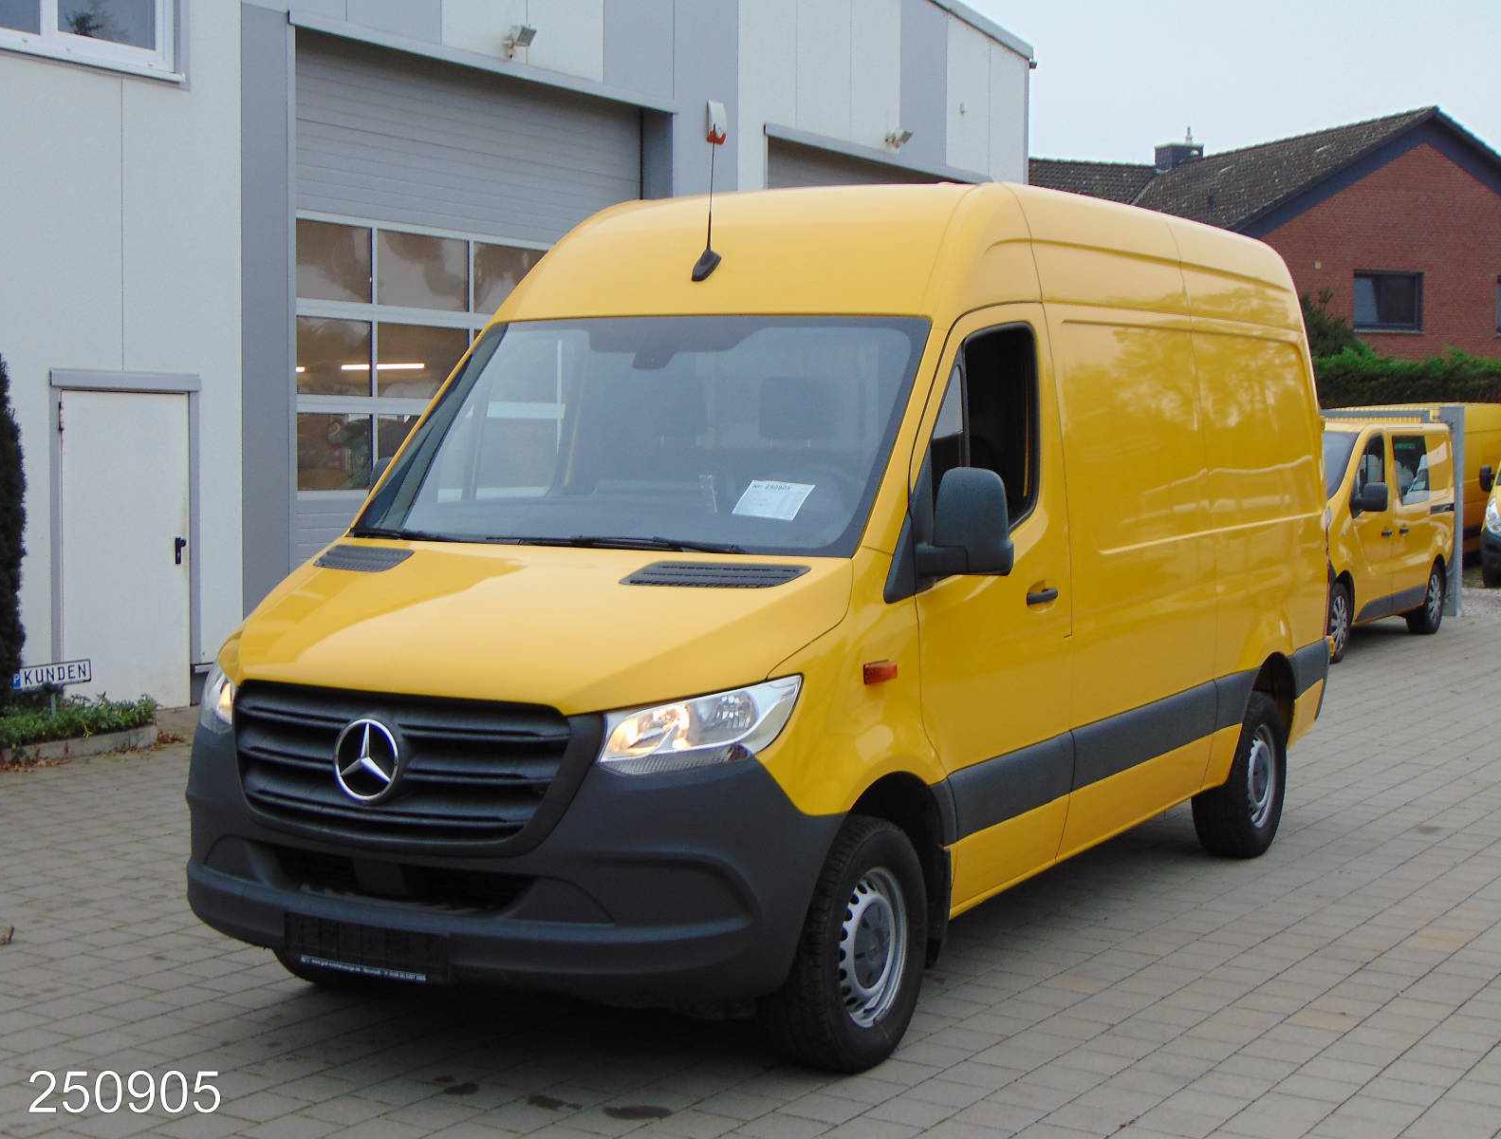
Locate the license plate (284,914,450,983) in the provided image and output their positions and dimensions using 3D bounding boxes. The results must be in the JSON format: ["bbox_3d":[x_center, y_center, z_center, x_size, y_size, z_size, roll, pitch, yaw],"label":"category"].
[{"bbox_3d":[-0.975,0.962,5.574,0.530,0.125,0.025,2,5,29],"label":"license plate"}]

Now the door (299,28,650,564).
[{"bbox_3d":[-2.166,-1.486,16.766,0.100,4.495,4.479,2,3,33],"label":"door"}]

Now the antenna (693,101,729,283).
[{"bbox_3d":[-0.140,-1.157,6.901,0.060,0.500,0.170,2,5,29],"label":"antenna"}]

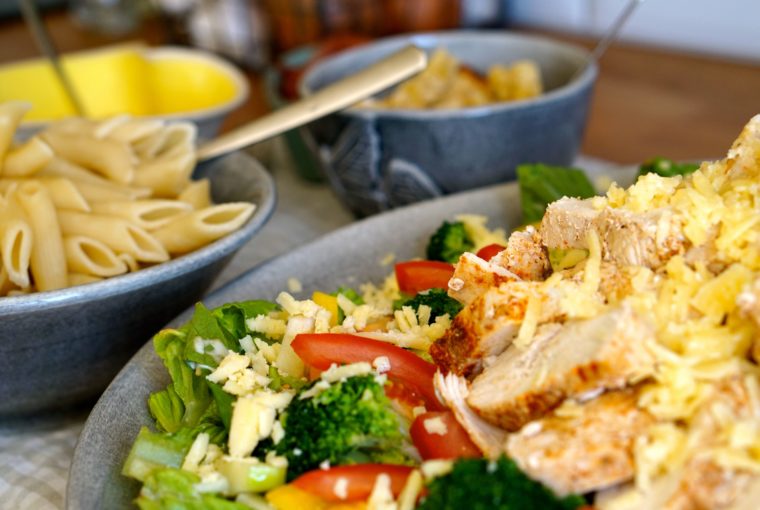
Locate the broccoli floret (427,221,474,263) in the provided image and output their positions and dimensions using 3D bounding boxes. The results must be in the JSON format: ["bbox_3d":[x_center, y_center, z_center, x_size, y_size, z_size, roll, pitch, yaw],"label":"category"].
[{"bbox_3d":[0.027,-0.004,0.598,0.023,0.021,0.023,-3,23,0],"label":"broccoli floret"}]

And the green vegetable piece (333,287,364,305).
[{"bbox_3d":[-0.011,0.015,0.568,0.018,0.010,0.015,-3,23,0],"label":"green vegetable piece"}]

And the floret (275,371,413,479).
[{"bbox_3d":[-0.010,0.050,0.460,0.040,0.030,0.036,-3,23,0],"label":"floret"}]

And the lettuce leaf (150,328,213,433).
[{"bbox_3d":[-0.061,0.039,0.488,0.021,0.028,0.022,-3,23,0],"label":"lettuce leaf"}]

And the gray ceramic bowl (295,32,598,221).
[{"bbox_3d":[0.031,-0.054,0.723,0.133,0.061,0.133,-2,23,1],"label":"gray ceramic bowl"}]

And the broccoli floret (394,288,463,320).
[{"bbox_3d":[0.018,0.018,0.550,0.029,0.020,0.026,-3,23,0],"label":"broccoli floret"}]

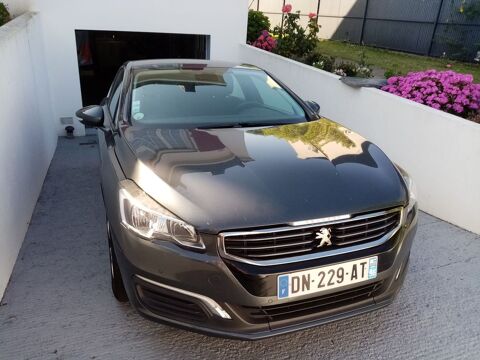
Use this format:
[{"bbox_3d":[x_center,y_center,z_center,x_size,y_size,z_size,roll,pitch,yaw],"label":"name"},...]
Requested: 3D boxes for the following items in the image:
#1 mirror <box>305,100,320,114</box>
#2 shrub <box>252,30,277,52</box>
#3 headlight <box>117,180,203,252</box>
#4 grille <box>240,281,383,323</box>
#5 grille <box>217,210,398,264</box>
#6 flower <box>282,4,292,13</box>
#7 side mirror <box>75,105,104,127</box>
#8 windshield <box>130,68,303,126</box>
[{"bbox_3d":[0.667,-0.635,3.336,0.205,0.160,0.160,-5,18,-21],"label":"mirror"},{"bbox_3d":[0.510,-2.871,7.500,0.500,0.460,0.480,4,22,2],"label":"shrub"},{"bbox_3d":[-0.376,0.151,1.628,0.335,0.240,0.500,-5,18,-21],"label":"headlight"},{"bbox_3d":[0.383,0.555,1.686,0.760,0.116,0.095,-5,18,-21],"label":"grille"},{"bbox_3d":[0.376,0.259,1.632,0.970,0.172,0.115,-5,18,-21],"label":"grille"},{"bbox_3d":[0.860,-3.145,6.600,0.170,0.135,0.170,6,22,5],"label":"flower"},{"bbox_3d":[-1.106,-0.471,2.667,0.200,0.160,0.160,-5,18,-21],"label":"side mirror"},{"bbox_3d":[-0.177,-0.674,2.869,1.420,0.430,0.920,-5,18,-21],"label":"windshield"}]

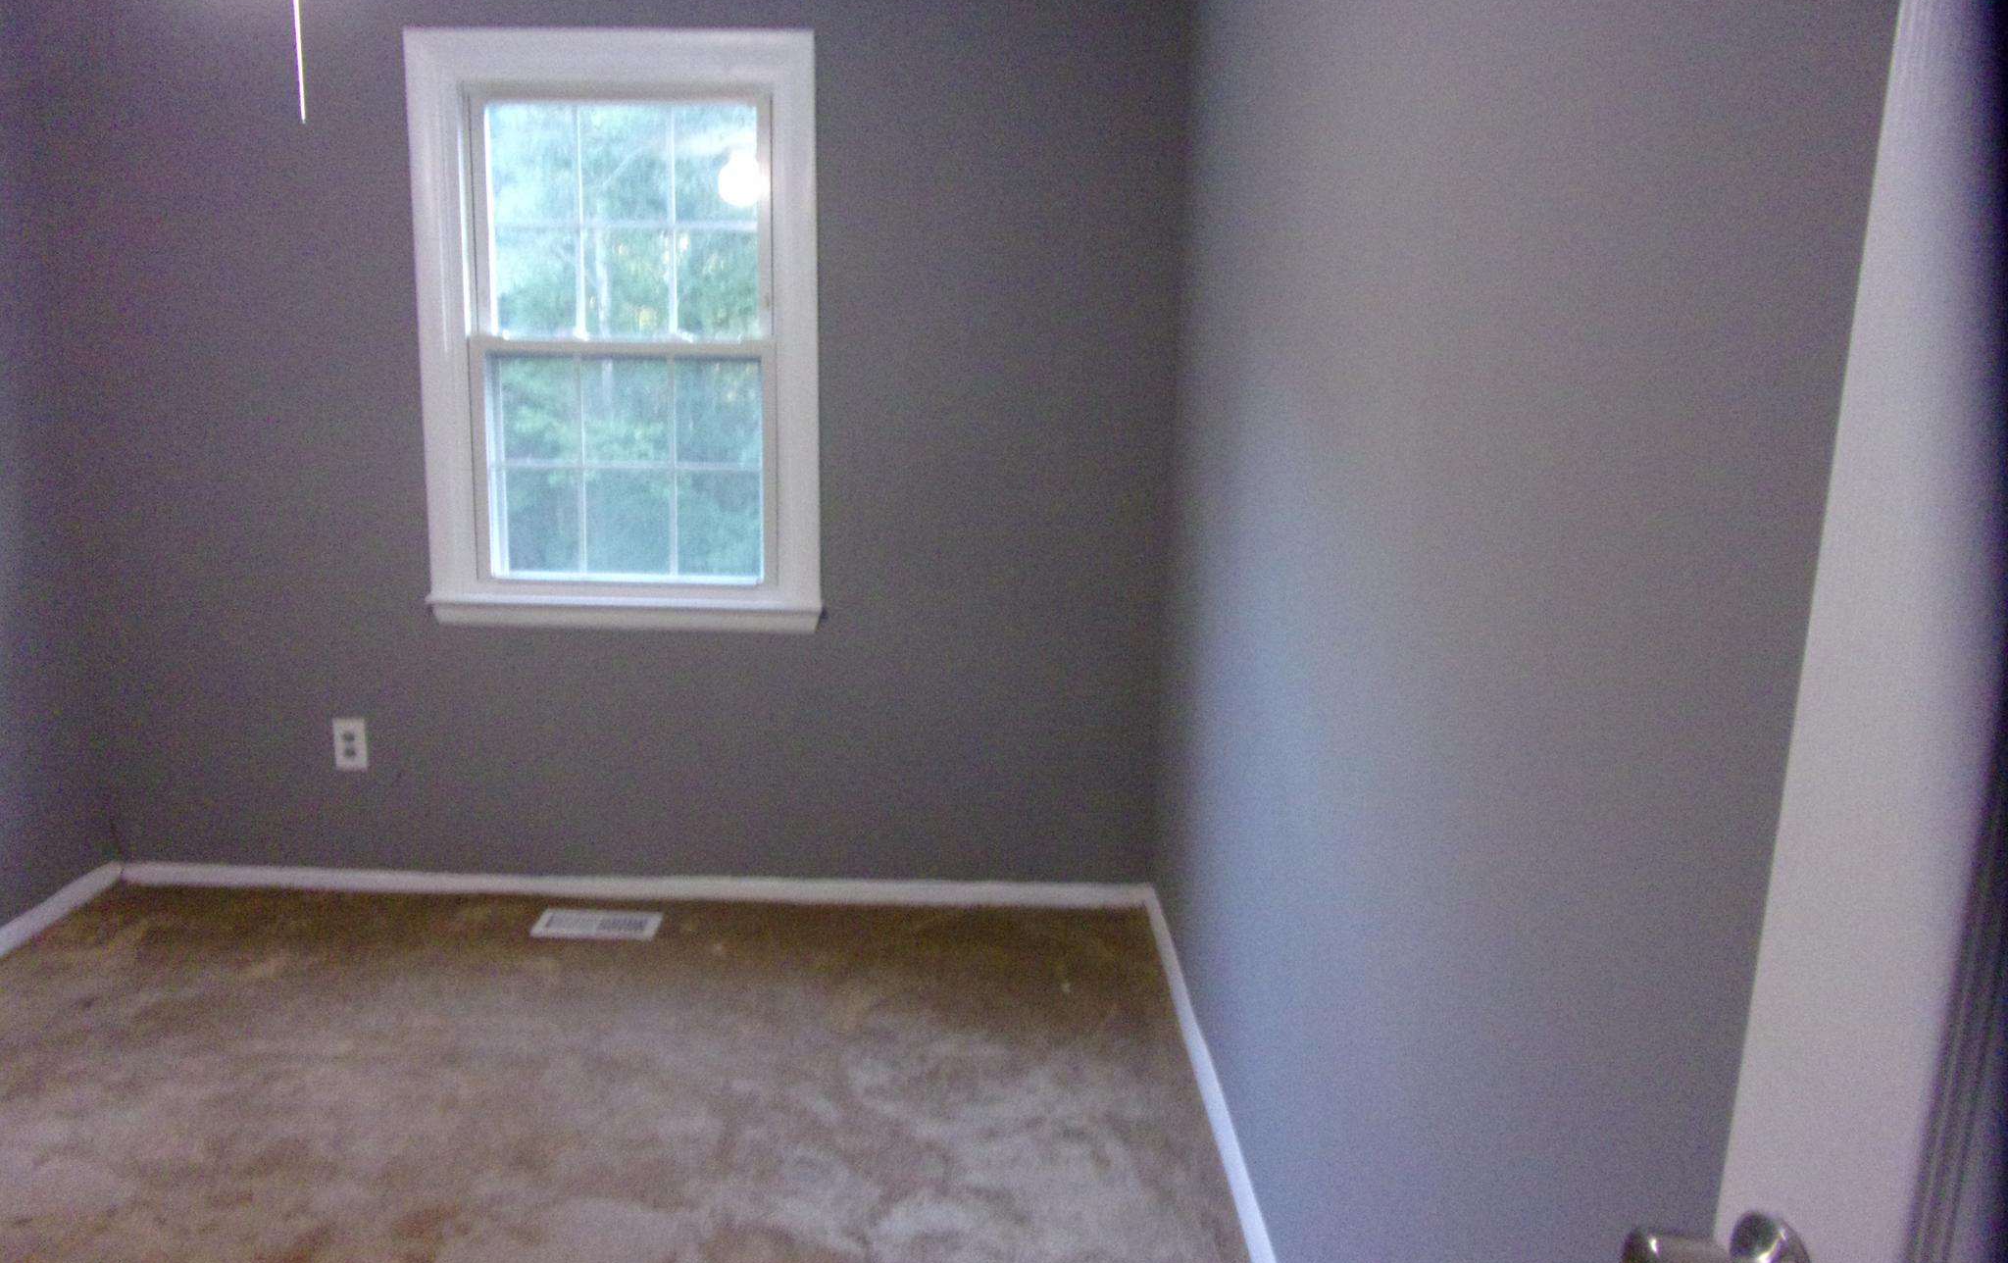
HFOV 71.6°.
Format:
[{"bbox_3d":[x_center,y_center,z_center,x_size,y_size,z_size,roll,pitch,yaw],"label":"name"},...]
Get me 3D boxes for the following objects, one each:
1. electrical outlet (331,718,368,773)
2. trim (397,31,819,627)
[{"bbox_3d":[-1.673,0.292,3.562,0.078,0.128,0.010,1,12,0],"label":"electrical outlet"},{"bbox_3d":[-0.927,-0.697,3.369,0.960,1.400,0.110,1,12,0],"label":"trim"}]

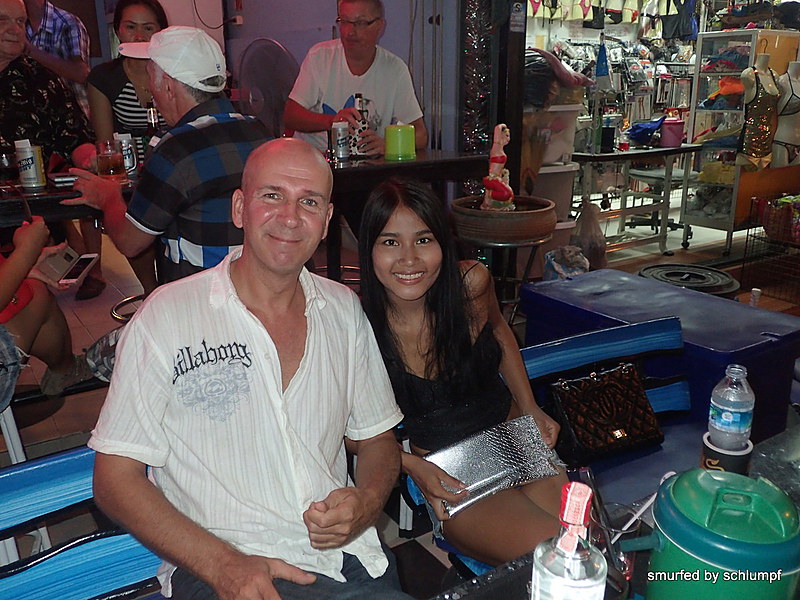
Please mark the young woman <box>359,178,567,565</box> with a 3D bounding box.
[{"bbox_3d":[0.147,0.339,1.429,0.460,1.160,0.630,-10,19,-30],"label":"young woman"}]

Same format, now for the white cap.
[{"bbox_3d":[-0.574,-0.606,1.750,0.270,0.145,0.180,19,22,20],"label":"white cap"}]

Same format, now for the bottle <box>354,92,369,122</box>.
[{"bbox_3d":[-0.154,-0.700,2.780,0.062,0.240,0.062,-5,17,-17],"label":"bottle"}]

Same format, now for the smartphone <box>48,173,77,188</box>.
[{"bbox_3d":[-0.969,-0.347,1.990,0.070,0.012,0.135,-13,20,-37],"label":"smartphone"}]

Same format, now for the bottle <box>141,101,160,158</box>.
[{"bbox_3d":[-0.792,-0.512,2.200,0.062,0.235,0.062,-5,17,-17],"label":"bottle"}]

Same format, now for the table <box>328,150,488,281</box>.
[{"bbox_3d":[-0.120,-0.018,2.824,0.520,1.080,1.300,15,22,42],"label":"table"}]

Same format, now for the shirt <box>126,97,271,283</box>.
[{"bbox_3d":[-0.476,-0.200,1.721,0.360,0.570,0.480,13,21,39],"label":"shirt"}]

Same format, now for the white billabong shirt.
[{"bbox_3d":[-0.269,0.217,1.279,0.530,0.600,0.340,-8,12,-25],"label":"white billabong shirt"}]

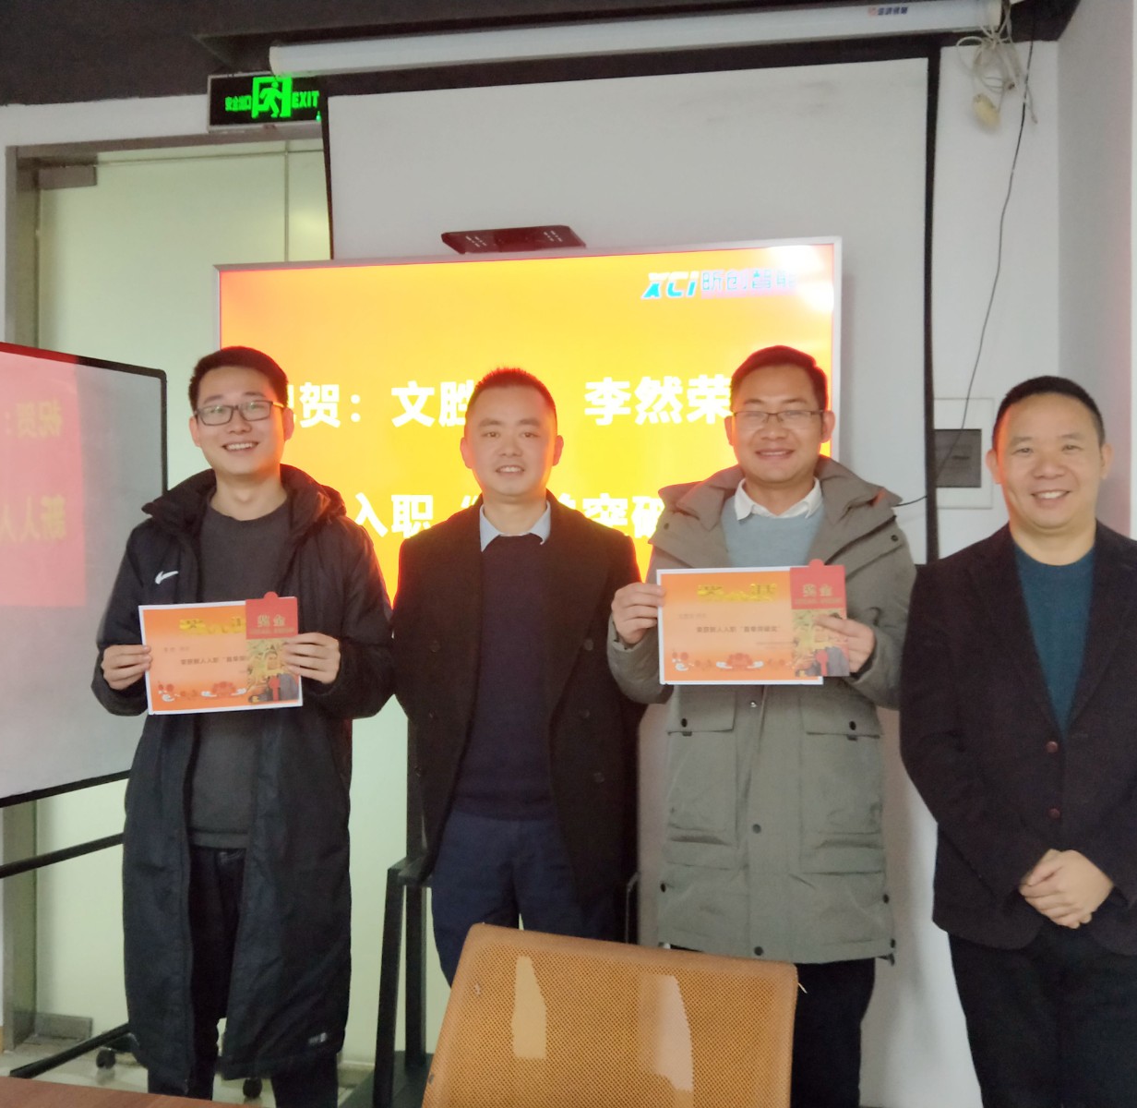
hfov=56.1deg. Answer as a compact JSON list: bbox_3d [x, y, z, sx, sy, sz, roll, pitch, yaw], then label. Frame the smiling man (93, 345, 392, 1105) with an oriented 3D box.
[{"bbox_3d":[-0.602,0.490,1.980,0.560,1.750,0.430,0,0,-8],"label":"smiling man"}]

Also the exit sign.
[{"bbox_3d":[-0.769,-1.186,2.790,0.353,0.142,0.030,0,0,8],"label":"exit sign"}]

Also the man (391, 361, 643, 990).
[{"bbox_3d":[-0.100,0.500,2.080,0.500,1.720,0.320,0,0,-1],"label":"man"}]

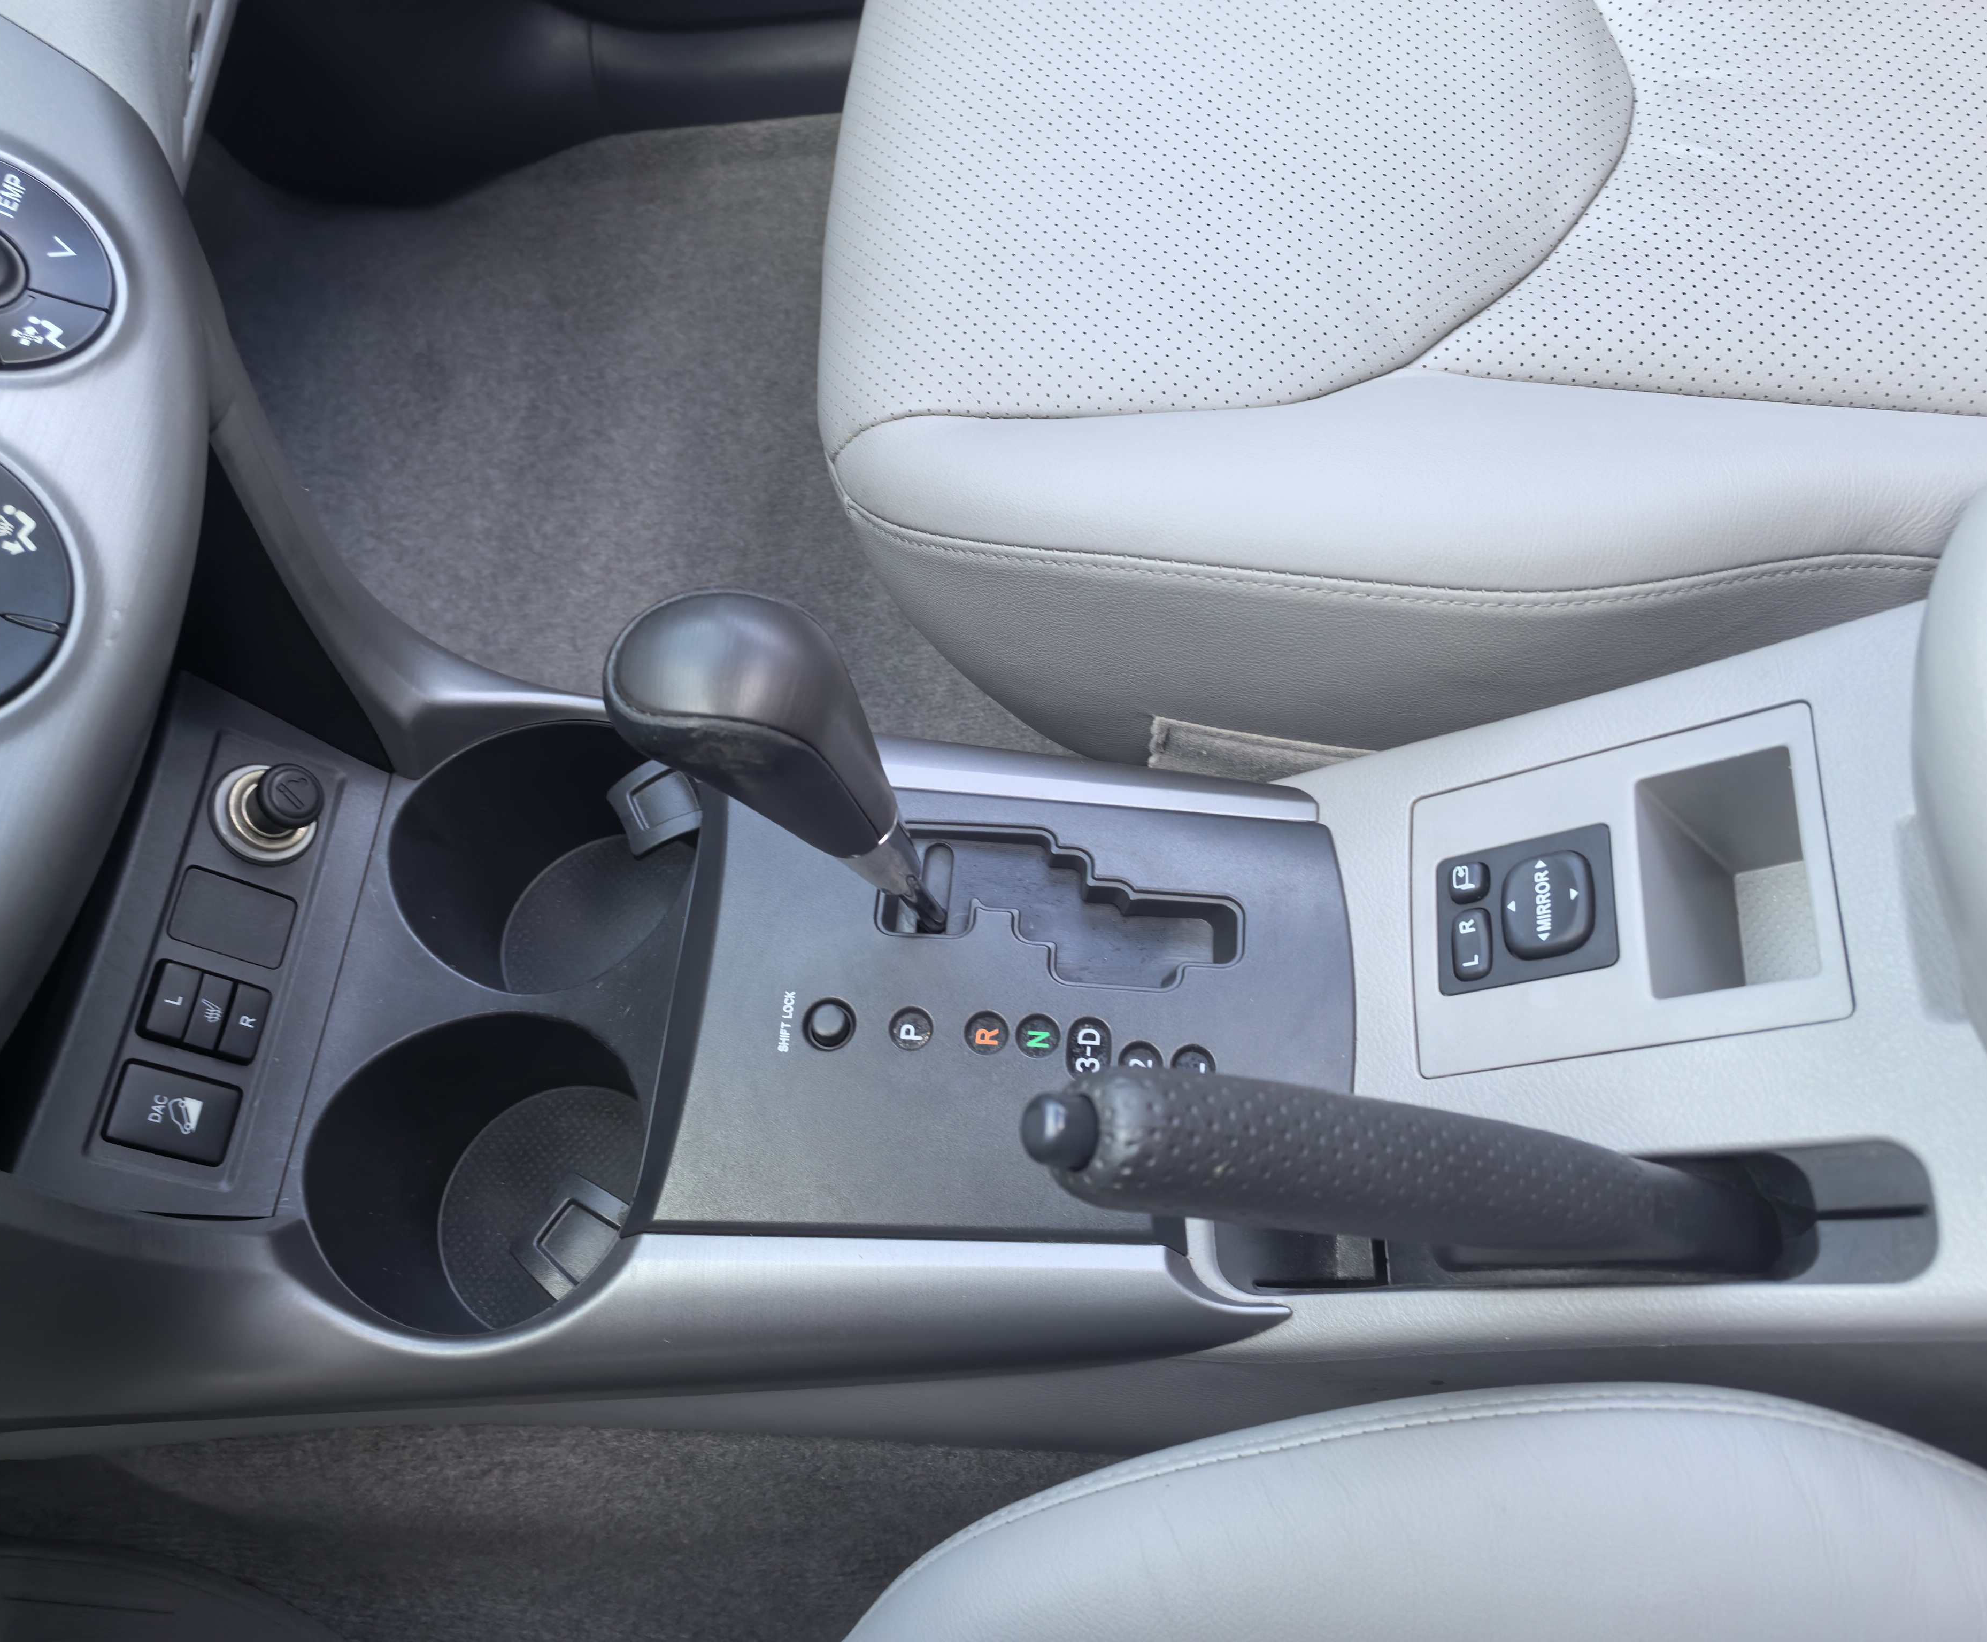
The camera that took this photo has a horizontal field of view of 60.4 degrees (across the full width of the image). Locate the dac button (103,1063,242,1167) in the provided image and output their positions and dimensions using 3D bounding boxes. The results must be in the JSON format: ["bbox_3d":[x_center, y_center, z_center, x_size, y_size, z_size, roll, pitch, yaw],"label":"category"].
[{"bbox_3d":[-0.223,0.081,0.464,0.010,0.033,0.023,-18,57,43],"label":"dac button"}]

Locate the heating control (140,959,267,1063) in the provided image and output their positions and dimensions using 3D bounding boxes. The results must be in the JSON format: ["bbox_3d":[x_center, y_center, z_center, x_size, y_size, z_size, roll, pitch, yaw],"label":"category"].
[{"bbox_3d":[-0.221,0.054,0.476,0.010,0.033,0.023,-18,57,43],"label":"heating control"}]

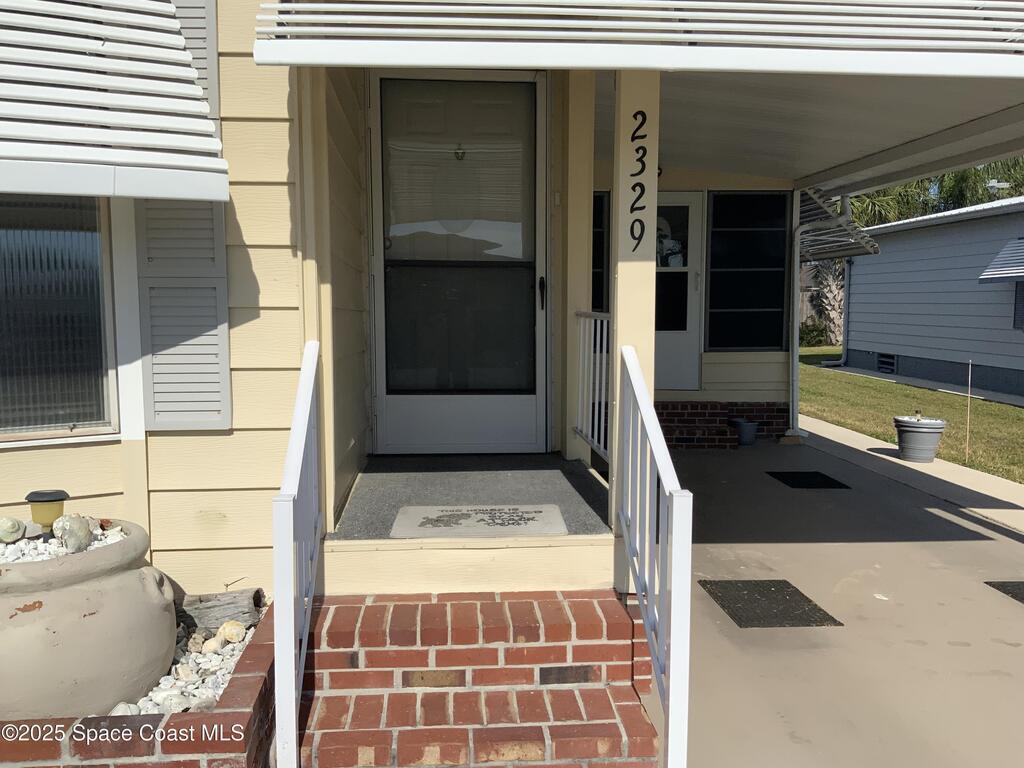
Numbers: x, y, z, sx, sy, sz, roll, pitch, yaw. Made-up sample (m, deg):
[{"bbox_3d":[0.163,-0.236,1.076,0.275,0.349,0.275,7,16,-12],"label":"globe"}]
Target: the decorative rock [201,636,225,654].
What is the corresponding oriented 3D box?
[{"bbox_3d":[-0.897,0.785,2.574,0.067,0.044,0.056,0,6,-4],"label":"decorative rock"}]

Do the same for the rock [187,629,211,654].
[{"bbox_3d":[-0.935,0.771,2.563,0.067,0.068,0.060,0,6,-4],"label":"rock"}]

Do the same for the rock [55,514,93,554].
[{"bbox_3d":[-1.199,0.412,2.348,0.093,0.095,0.092,0,6,-4],"label":"rock"}]

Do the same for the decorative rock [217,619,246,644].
[{"bbox_3d":[-0.863,0.763,2.645,0.087,0.067,0.078,0,6,-4],"label":"decorative rock"}]

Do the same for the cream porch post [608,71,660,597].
[{"bbox_3d":[0.437,-0.389,3.080,0.137,2.280,0.137,0,6,-4],"label":"cream porch post"}]

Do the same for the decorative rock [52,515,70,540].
[{"bbox_3d":[-1.248,0.399,2.380,0.051,0.063,0.060,0,6,-4],"label":"decorative rock"}]

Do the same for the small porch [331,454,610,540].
[{"bbox_3d":[-0.195,0.489,3.719,0.964,0.100,1.614,0,6,-4],"label":"small porch"}]

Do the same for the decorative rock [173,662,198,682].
[{"bbox_3d":[-0.902,0.799,2.373,0.067,0.048,0.060,0,6,-4],"label":"decorative rock"}]

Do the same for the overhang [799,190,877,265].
[{"bbox_3d":[3.356,-1.799,9.818,0.920,0.720,1.600,0,6,-4],"label":"overhang"}]

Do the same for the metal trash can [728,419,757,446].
[{"bbox_3d":[2.401,0.502,8.879,0.297,0.255,0.297,0,6,0],"label":"metal trash can"}]

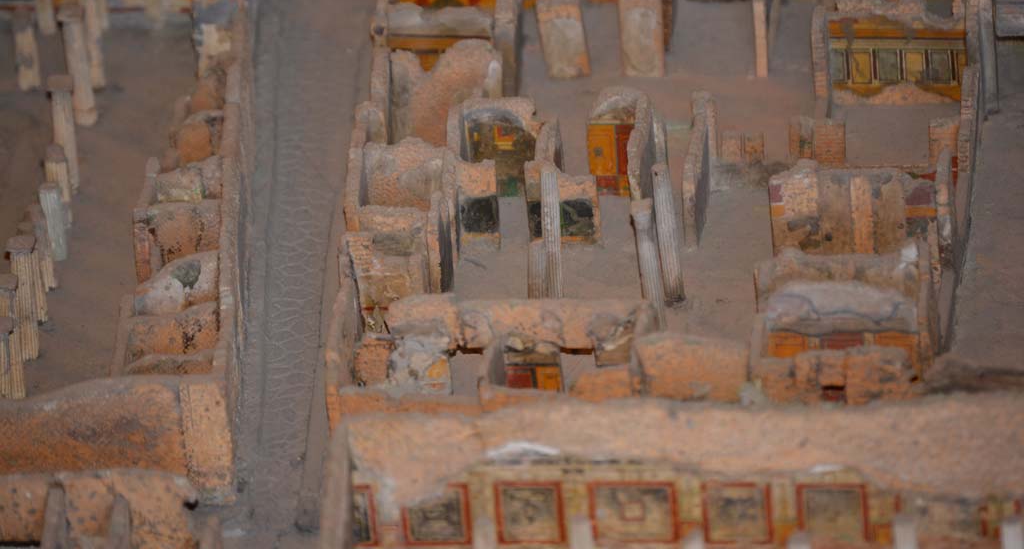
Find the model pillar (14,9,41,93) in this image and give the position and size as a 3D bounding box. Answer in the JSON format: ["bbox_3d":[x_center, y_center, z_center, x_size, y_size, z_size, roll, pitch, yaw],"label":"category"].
[{"bbox_3d":[-0.172,-0.079,2.344,0.007,0.029,0.007,-5,33,-4],"label":"model pillar"}]

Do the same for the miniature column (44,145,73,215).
[{"bbox_3d":[-0.156,-0.031,2.268,0.007,0.028,0.007,-5,33,-4],"label":"miniature column"}]

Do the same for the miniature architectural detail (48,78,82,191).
[{"bbox_3d":[-0.154,-0.048,2.280,0.008,0.044,0.008,-6,33,-4],"label":"miniature architectural detail"}]

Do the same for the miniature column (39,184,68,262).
[{"bbox_3d":[-0.156,-0.018,2.250,0.006,0.027,0.006,-9,33,-4],"label":"miniature column"}]

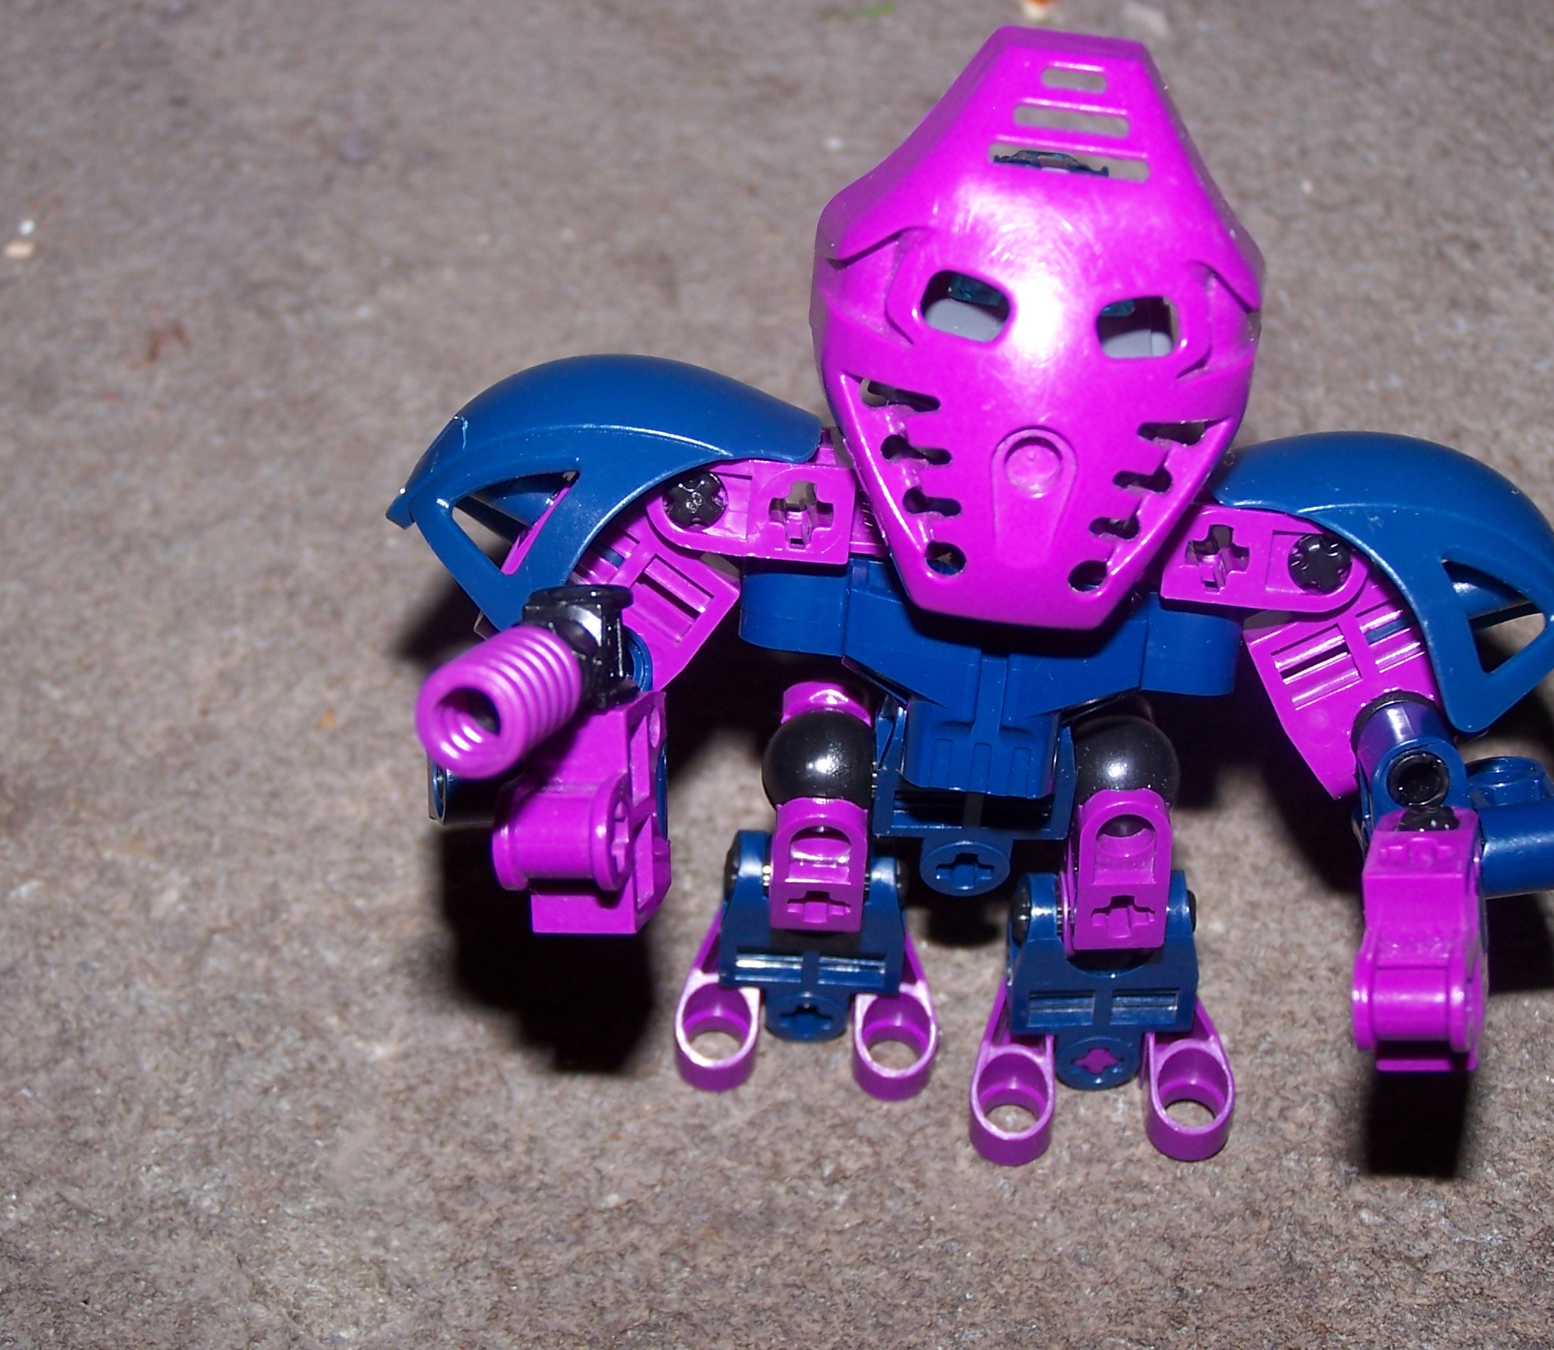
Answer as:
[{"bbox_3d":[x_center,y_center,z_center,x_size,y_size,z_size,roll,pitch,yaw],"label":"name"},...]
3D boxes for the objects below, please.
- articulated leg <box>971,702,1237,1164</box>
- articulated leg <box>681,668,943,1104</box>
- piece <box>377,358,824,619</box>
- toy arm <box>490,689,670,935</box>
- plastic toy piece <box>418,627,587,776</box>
[{"bbox_3d":[0.029,0.022,0.300,0.023,0.040,0.025,0,57,0],"label":"articulated leg"},{"bbox_3d":[0.003,0.018,0.303,0.023,0.039,0.022,3,57,2],"label":"articulated leg"},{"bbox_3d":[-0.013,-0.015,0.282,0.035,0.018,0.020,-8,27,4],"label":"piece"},{"bbox_3d":[-0.015,0.010,0.264,0.010,0.016,0.018,3,99,18],"label":"toy arm"},{"bbox_3d":[-0.018,0.002,0.234,0.008,0.008,0.013,0,13,13],"label":"plastic toy piece"}]

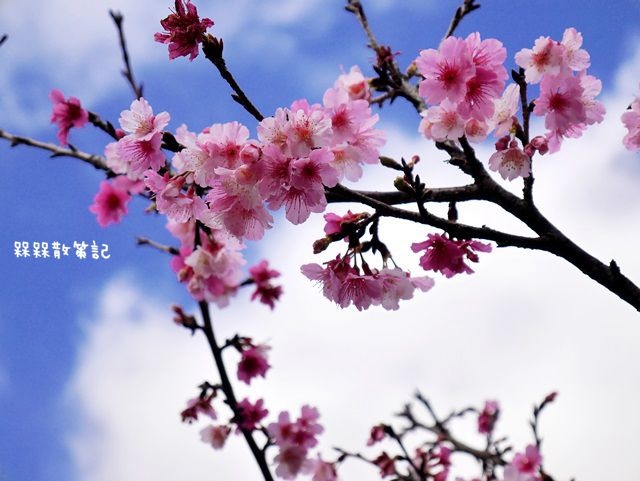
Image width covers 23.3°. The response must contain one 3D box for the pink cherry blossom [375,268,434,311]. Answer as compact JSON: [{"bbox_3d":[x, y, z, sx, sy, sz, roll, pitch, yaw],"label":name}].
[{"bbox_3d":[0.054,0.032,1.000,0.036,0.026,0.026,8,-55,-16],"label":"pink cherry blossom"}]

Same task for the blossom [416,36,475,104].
[{"bbox_3d":[0.065,-0.087,0.800,0.031,0.033,0.014,0,-9,9],"label":"blossom"}]

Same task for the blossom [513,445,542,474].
[{"bbox_3d":[0.200,0.211,1.500,0.028,0.029,0.019,0,3,0],"label":"blossom"}]

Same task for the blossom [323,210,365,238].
[{"bbox_3d":[0.015,-0.010,1.010,0.024,0.018,0.022,-21,-16,-28],"label":"blossom"}]

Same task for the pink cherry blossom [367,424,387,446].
[{"bbox_3d":[0.045,0.157,1.250,0.016,0.016,0.018,0,-63,24],"label":"pink cherry blossom"}]

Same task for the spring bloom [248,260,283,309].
[{"bbox_3d":[-0.037,0.030,1.050,0.023,0.032,0.024,0,21,-19],"label":"spring bloom"}]

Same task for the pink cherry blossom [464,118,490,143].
[{"bbox_3d":[0.091,-0.064,0.900,0.015,0.015,0.016,0,12,-6],"label":"pink cherry blossom"}]

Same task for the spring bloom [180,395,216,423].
[{"bbox_3d":[-0.113,0.157,1.450,0.022,0.022,0.030,44,-42,-15],"label":"spring bloom"}]

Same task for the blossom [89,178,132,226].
[{"bbox_3d":[-0.121,-0.021,0.900,0.025,0.027,0.013,0,3,9],"label":"blossom"}]

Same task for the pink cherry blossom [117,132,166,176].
[{"bbox_3d":[-0.095,-0.046,0.830,0.028,0.015,0.027,0,-63,27],"label":"pink cherry blossom"}]

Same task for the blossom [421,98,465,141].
[{"bbox_3d":[0.065,-0.064,0.820,0.025,0.024,0.013,0,3,12],"label":"blossom"}]

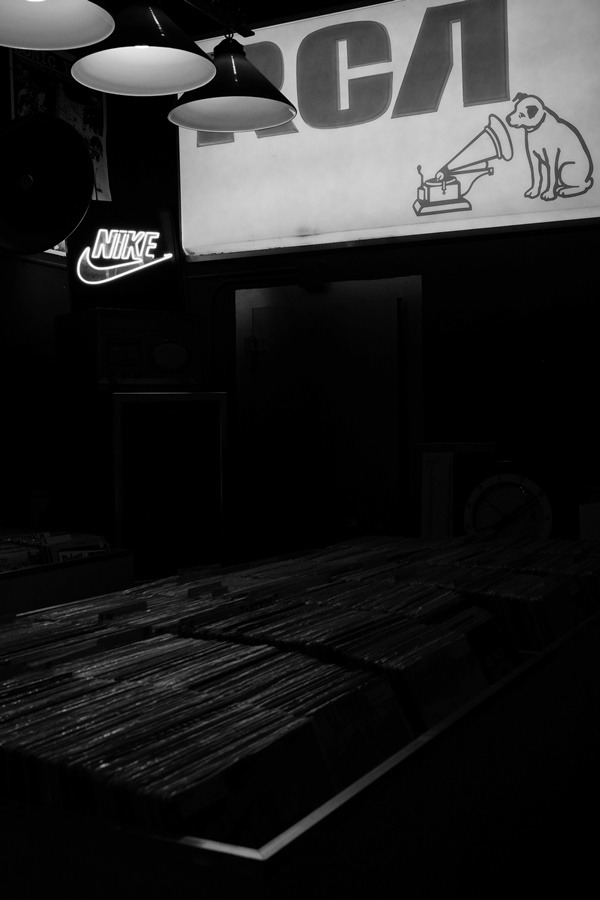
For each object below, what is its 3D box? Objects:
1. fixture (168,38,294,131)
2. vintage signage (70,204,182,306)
[{"bbox_3d":[-0.188,-1.015,2.785,0.350,0.208,0.350,-2,1,0],"label":"fixture"},{"bbox_3d":[-0.780,-0.860,4.580,0.490,0.460,0.100,0,-12,-20],"label":"vintage signage"}]

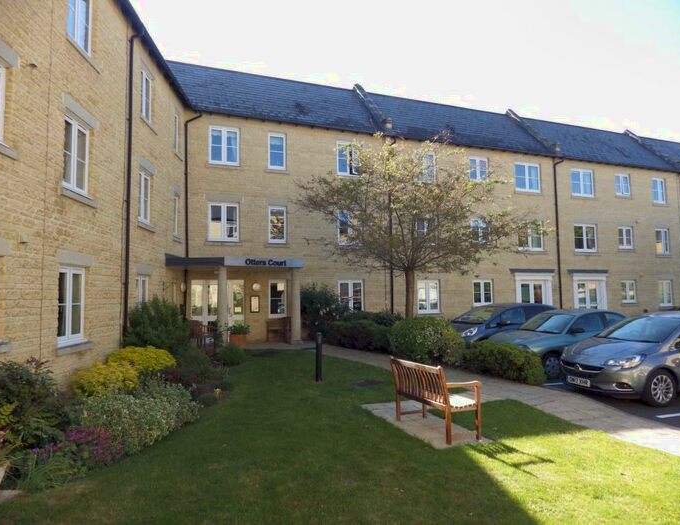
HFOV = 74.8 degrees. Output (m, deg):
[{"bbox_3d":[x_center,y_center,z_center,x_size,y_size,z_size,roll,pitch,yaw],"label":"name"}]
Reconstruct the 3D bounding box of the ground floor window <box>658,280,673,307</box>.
[{"bbox_3d":[17.790,1.684,24.317,1.030,1.390,0.120,1,-4,-21],"label":"ground floor window"}]

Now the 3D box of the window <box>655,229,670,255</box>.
[{"bbox_3d":[17.655,-1.101,24.357,1.060,1.330,0.120,1,-4,-21],"label":"window"}]

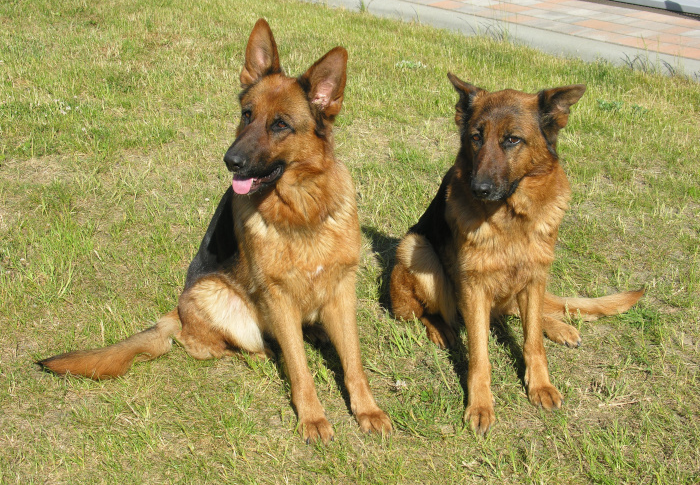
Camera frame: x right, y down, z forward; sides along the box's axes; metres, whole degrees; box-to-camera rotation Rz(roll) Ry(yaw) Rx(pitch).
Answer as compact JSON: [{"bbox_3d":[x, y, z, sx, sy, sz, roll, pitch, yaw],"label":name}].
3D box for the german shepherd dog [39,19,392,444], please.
[{"bbox_3d":[-0.272,-0.064,2.899,0.640,0.810,0.660,-9,22,-23],"label":"german shepherd dog"}]

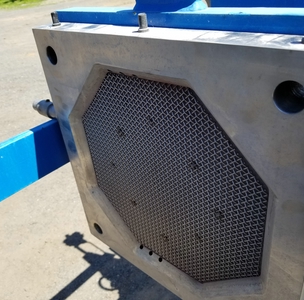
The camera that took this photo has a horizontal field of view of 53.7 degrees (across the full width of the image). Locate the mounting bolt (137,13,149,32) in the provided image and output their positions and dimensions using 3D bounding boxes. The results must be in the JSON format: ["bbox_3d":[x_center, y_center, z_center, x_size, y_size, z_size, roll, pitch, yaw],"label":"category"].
[{"bbox_3d":[-0.014,-0.204,0.483,0.017,0.026,0.017,-5,31,3],"label":"mounting bolt"}]

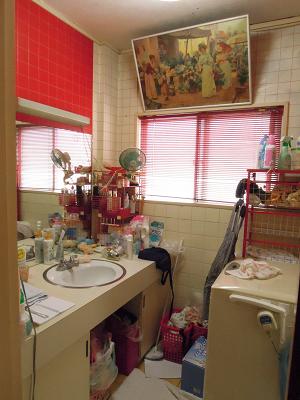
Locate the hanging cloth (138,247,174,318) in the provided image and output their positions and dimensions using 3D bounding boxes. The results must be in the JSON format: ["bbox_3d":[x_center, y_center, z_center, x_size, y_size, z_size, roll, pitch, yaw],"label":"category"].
[{"bbox_3d":[0.047,0.650,2.145,0.180,0.530,0.210,4,6,27],"label":"hanging cloth"}]

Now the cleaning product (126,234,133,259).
[{"bbox_3d":[-0.148,0.345,2.044,0.038,0.172,0.038,4,6,27],"label":"cleaning product"}]

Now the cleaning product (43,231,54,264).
[{"bbox_3d":[-0.686,0.320,1.886,0.071,0.221,0.071,4,6,27],"label":"cleaning product"}]

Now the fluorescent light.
[{"bbox_3d":[-0.636,-0.569,1.863,0.091,0.061,0.624,4,6,27],"label":"fluorescent light"}]

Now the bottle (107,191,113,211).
[{"bbox_3d":[-0.334,0.006,2.300,0.043,0.167,0.043,2,5,0],"label":"bottle"}]

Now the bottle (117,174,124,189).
[{"bbox_3d":[-0.244,-0.153,2.291,0.056,0.113,0.053,4,6,27],"label":"bottle"}]

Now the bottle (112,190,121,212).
[{"bbox_3d":[-0.274,0.011,2.269,0.057,0.175,0.052,4,6,27],"label":"bottle"}]

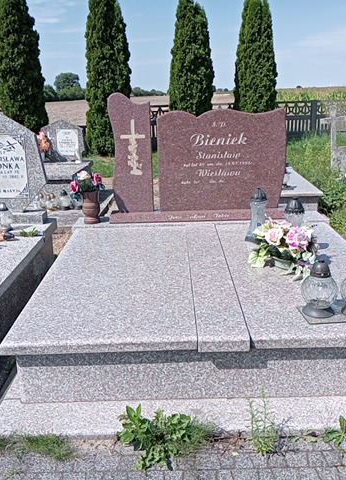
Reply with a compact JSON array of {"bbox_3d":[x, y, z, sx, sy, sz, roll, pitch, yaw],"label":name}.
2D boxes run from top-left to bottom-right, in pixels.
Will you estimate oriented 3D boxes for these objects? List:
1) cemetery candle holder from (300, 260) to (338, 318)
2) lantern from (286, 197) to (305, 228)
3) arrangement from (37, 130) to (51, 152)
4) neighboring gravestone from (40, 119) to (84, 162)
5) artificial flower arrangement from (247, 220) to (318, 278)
[{"bbox_3d":[0.701,0.220,2.454,0.175,0.255,0.175,-1,16,0],"label":"cemetery candle holder"},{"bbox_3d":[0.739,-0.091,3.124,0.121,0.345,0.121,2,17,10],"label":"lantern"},{"bbox_3d":[-1.976,-1.495,7.900,0.250,0.340,0.220,-1,16,0],"label":"arrangement"},{"bbox_3d":[-1.440,-1.305,6.758,0.572,0.547,0.091,-1,17,0],"label":"neighboring gravestone"},{"bbox_3d":[0.613,0.034,2.917,0.369,0.241,0.278,0,17,5],"label":"artificial flower arrangement"}]

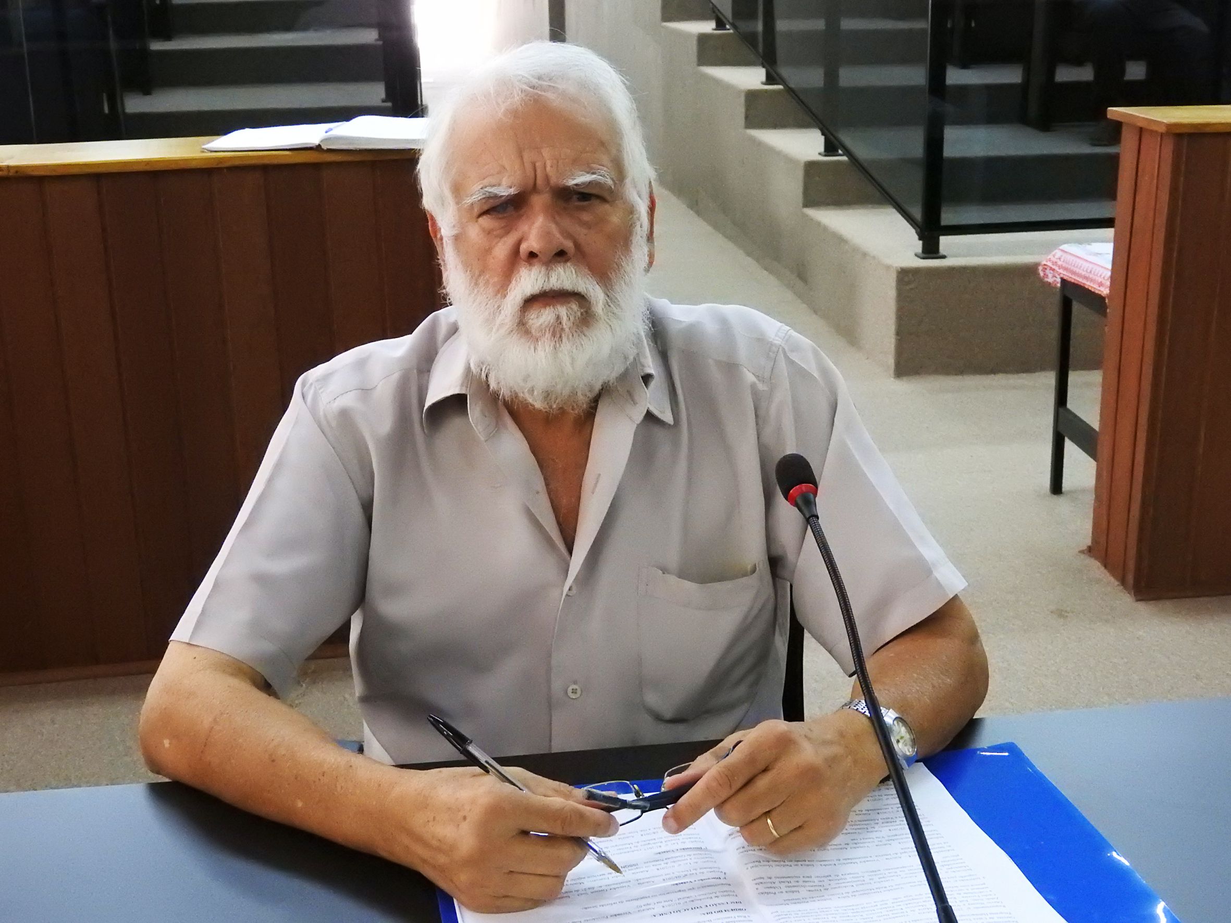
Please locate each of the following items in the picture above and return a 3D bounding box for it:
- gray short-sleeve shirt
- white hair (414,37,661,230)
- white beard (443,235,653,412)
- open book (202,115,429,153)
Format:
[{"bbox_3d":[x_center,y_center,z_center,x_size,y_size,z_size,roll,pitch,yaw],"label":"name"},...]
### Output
[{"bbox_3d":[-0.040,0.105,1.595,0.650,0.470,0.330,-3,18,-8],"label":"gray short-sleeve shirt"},{"bbox_3d":[-0.065,-0.250,1.460,0.188,0.180,0.195,-4,11,-4],"label":"white hair"},{"bbox_3d":[-0.054,-0.102,1.387,0.160,0.138,0.115,-4,11,-4],"label":"white beard"},{"bbox_3d":[-0.518,-0.608,3.268,0.410,0.030,0.280,-1,18,0],"label":"open book"}]

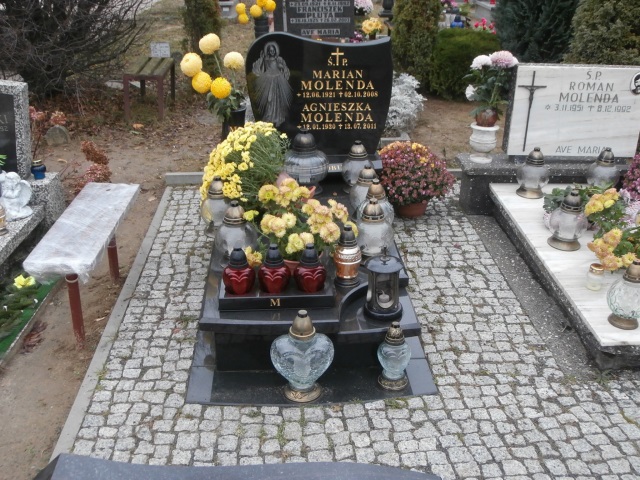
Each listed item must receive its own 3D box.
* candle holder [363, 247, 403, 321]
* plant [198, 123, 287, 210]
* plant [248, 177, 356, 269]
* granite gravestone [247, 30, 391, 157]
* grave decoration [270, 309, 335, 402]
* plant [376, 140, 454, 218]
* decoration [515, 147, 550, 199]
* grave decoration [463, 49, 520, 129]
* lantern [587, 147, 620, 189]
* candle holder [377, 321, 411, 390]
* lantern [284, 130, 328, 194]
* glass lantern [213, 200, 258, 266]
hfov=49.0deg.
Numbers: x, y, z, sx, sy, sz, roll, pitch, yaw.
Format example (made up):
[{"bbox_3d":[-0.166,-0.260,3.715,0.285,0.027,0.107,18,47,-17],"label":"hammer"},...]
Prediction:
[{"bbox_3d":[0.243,0.153,2.652,0.147,0.258,0.147,-1,25,-3],"label":"candle holder"},{"bbox_3d":[-0.362,-0.347,3.420,0.420,0.440,0.400,-1,26,-3],"label":"plant"},{"bbox_3d":[-0.077,-0.089,2.980,0.430,0.320,0.420,-1,25,-3],"label":"plant"},{"bbox_3d":[0.000,-0.811,3.929,0.800,0.690,0.090,-1,25,-3],"label":"granite gravestone"},{"bbox_3d":[-0.062,0.409,2.483,0.222,0.342,0.140,-1,25,-3],"label":"grave decoration"},{"bbox_3d":[0.570,-0.356,4.155,0.450,0.450,0.450,-1,26,-3],"label":"plant"},{"bbox_3d":[1.224,-0.391,4.019,0.185,0.275,0.185,-1,26,-3],"label":"decoration"},{"bbox_3d":[0.952,-0.836,3.925,0.290,0.410,0.270,-1,25,-3],"label":"grave decoration"},{"bbox_3d":[1.626,-0.394,4.029,0.185,0.275,0.185,-1,26,-3],"label":"lantern"},{"bbox_3d":[0.283,0.428,2.666,0.125,0.255,0.115,-1,26,-3],"label":"candle holder"},{"bbox_3d":[-0.076,-0.423,3.732,0.240,0.330,0.240,-1,26,-3],"label":"lantern"},{"bbox_3d":[-0.354,-0.031,2.905,0.183,0.278,0.183,-1,25,-3],"label":"glass lantern"}]

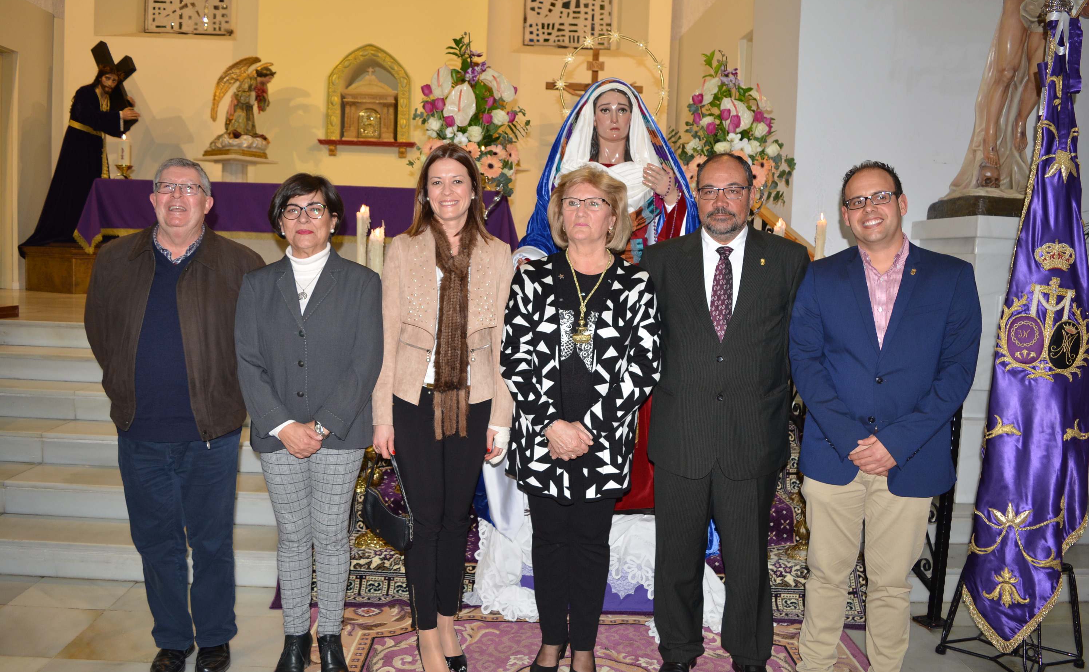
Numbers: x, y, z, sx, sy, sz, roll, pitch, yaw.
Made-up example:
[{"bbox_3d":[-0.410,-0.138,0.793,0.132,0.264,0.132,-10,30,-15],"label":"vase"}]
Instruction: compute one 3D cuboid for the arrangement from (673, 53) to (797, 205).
[{"bbox_3d":[0.794,-0.862,3.458,0.500,0.670,0.430,3,6,8],"label":"arrangement"}]

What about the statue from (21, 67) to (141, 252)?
[{"bbox_3d":[-4.054,-1.564,7.140,1.000,1.700,0.650,4,6,13],"label":"statue"}]

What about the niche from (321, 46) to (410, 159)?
[{"bbox_3d":[-1.691,-2.239,7.754,0.920,1.080,0.350,2,6,-2],"label":"niche"}]

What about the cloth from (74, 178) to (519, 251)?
[{"bbox_3d":[-1.912,-0.989,6.621,3.280,0.480,0.950,2,6,-2],"label":"cloth"}]

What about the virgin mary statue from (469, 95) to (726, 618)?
[{"bbox_3d":[0.201,0.074,3.305,0.910,2.030,0.720,2,6,0],"label":"virgin mary statue"}]

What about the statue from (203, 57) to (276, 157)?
[{"bbox_3d":[-2.755,-2.070,7.383,0.520,0.940,0.520,5,6,22],"label":"statue"}]

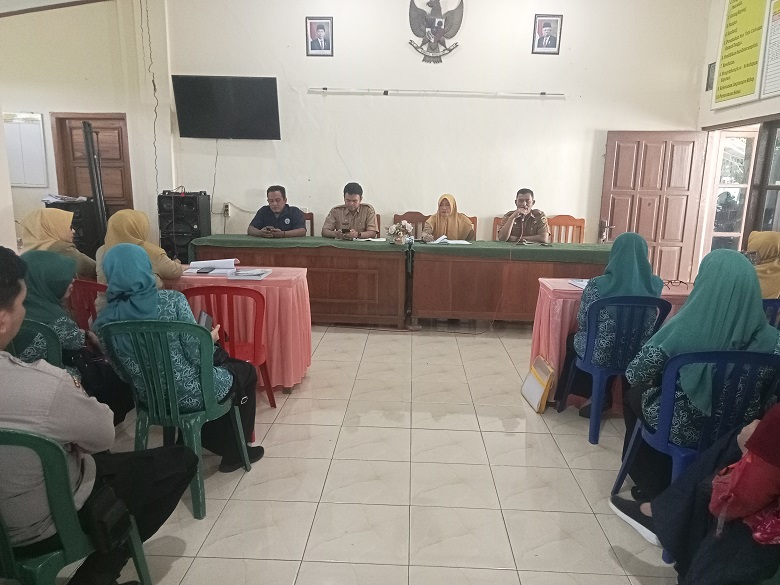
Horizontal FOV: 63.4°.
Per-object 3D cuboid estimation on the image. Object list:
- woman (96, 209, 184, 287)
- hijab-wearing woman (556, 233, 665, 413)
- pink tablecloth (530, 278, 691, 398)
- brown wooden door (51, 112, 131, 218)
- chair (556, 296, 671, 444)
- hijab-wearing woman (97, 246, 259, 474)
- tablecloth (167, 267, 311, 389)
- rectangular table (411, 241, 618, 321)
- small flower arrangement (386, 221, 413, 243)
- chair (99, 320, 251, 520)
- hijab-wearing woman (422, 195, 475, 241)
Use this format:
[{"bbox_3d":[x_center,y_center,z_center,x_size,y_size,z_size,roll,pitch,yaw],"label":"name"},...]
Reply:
[{"bbox_3d":[-1.489,0.104,3.857,0.540,1.200,0.720,6,11,24],"label":"woman"},{"bbox_3d":[1.293,0.207,3.727,0.500,1.150,0.650,1,10,-2],"label":"hijab-wearing woman"},{"bbox_3d":[1.682,0.321,4.256,1.370,0.750,0.550,2,10,2],"label":"pink tablecloth"},{"bbox_3d":[-3.544,-1.065,7.573,0.880,2.090,0.120,2,10,2],"label":"brown wooden door"},{"bbox_3d":[1.260,0.387,3.628,0.470,0.835,0.540,1,10,-2],"label":"chair"},{"bbox_3d":[-0.860,0.325,2.855,0.540,1.130,0.740,5,11,20],"label":"hijab-wearing woman"},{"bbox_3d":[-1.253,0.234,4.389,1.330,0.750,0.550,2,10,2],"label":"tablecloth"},{"bbox_3d":[1.237,-0.069,6.359,2.000,0.790,0.660,2,10,2],"label":"rectangular table"},{"bbox_3d":[0.104,-0.585,6.194,0.260,0.240,0.220,2,10,2],"label":"small flower arrangement"},{"bbox_3d":[-0.904,0.488,2.776,0.480,0.845,0.530,3,10,8],"label":"chair"},{"bbox_3d":[0.608,-0.409,6.735,0.540,1.265,0.680,2,10,2],"label":"hijab-wearing woman"}]

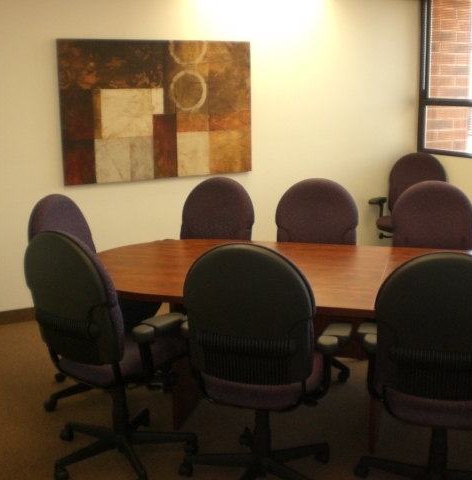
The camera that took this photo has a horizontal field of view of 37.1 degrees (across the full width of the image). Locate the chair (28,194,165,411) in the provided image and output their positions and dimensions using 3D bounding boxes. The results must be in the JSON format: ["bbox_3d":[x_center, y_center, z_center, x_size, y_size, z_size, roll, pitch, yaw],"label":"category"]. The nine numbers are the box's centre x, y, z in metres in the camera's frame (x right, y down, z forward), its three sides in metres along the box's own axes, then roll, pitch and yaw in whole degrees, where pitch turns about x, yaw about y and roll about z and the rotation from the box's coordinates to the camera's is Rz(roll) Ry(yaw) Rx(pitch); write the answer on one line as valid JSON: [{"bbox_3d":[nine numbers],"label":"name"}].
[{"bbox_3d":[-0.700,0.303,3.582,0.640,1.060,0.650,4,13,21],"label":"chair"}]

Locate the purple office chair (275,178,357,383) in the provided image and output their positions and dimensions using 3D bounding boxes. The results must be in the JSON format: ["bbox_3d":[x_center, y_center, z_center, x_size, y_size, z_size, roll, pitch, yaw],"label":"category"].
[{"bbox_3d":[0.397,0.211,3.930,0.650,1.060,0.640,2,12,12],"label":"purple office chair"}]

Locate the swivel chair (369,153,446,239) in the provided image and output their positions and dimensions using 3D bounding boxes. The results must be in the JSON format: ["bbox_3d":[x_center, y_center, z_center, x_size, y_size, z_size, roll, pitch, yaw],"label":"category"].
[{"bbox_3d":[1.331,-0.153,5.570,0.650,1.060,0.640,6,14,31],"label":"swivel chair"}]

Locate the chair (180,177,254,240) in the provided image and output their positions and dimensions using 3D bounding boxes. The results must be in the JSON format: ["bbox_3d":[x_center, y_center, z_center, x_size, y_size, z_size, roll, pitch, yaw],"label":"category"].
[{"bbox_3d":[-0.247,0.186,4.098,0.650,1.060,0.640,5,14,27],"label":"chair"}]

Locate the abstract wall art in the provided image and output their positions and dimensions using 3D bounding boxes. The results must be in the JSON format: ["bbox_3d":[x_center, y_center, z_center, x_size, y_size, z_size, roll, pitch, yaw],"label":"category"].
[{"bbox_3d":[-0.525,-0.925,5.028,1.427,0.983,0.040,-7,13,-25],"label":"abstract wall art"}]

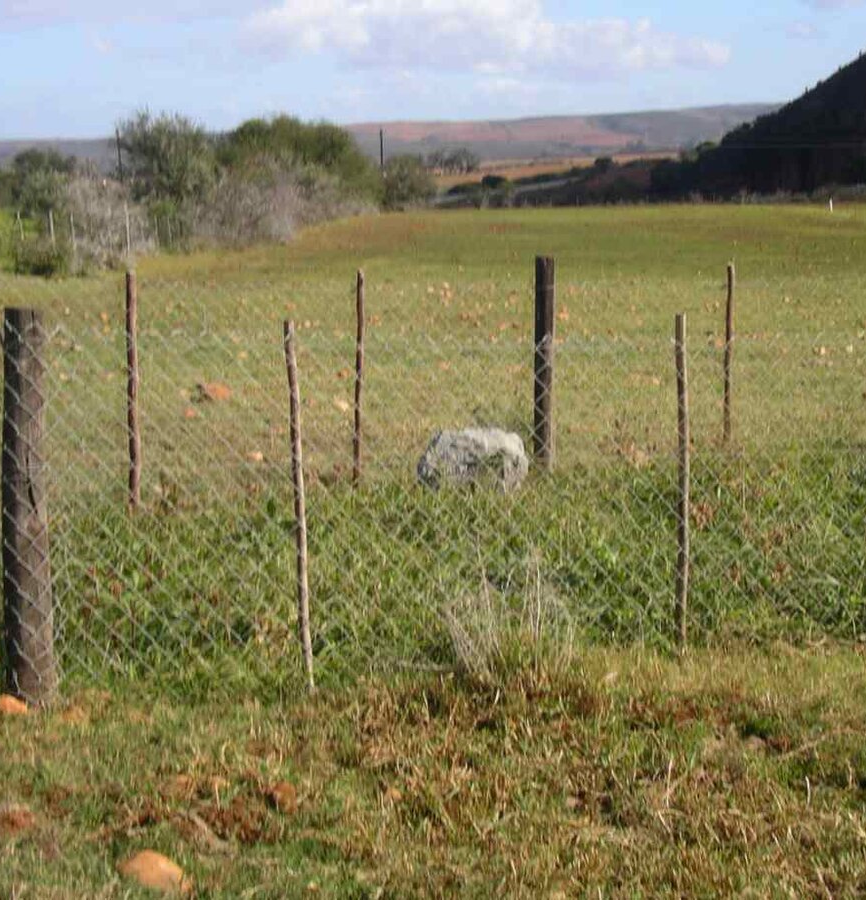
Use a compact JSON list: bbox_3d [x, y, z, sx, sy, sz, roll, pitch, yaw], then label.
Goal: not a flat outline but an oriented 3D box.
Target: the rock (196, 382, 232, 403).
[{"bbox_3d":[-1.752,-0.472,14.654,0.280,0.145,0.240,-1,8,-7],"label":"rock"}]

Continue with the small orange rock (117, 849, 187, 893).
[{"bbox_3d":[-0.658,0.986,4.297,0.160,0.085,0.125,0,8,0],"label":"small orange rock"}]

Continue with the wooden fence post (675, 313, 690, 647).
[{"bbox_3d":[0.859,0.118,6.348,0.042,1.179,0.042,-1,8,0],"label":"wooden fence post"}]

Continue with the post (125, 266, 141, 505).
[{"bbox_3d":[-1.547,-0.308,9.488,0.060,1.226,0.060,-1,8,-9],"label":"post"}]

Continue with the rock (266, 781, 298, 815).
[{"bbox_3d":[-0.395,0.912,4.820,0.080,0.070,0.060,0,8,0],"label":"rock"}]

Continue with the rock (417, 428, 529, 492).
[{"bbox_3d":[0.209,0.042,9.685,0.575,0.340,0.440,0,8,0],"label":"rock"}]

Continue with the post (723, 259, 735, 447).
[{"bbox_3d":[1.928,-0.630,11.959,0.055,1.191,0.055,1,8,9],"label":"post"}]

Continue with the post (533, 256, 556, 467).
[{"bbox_3d":[0.622,-0.479,10.316,0.110,1.203,0.110,0,8,0],"label":"post"}]

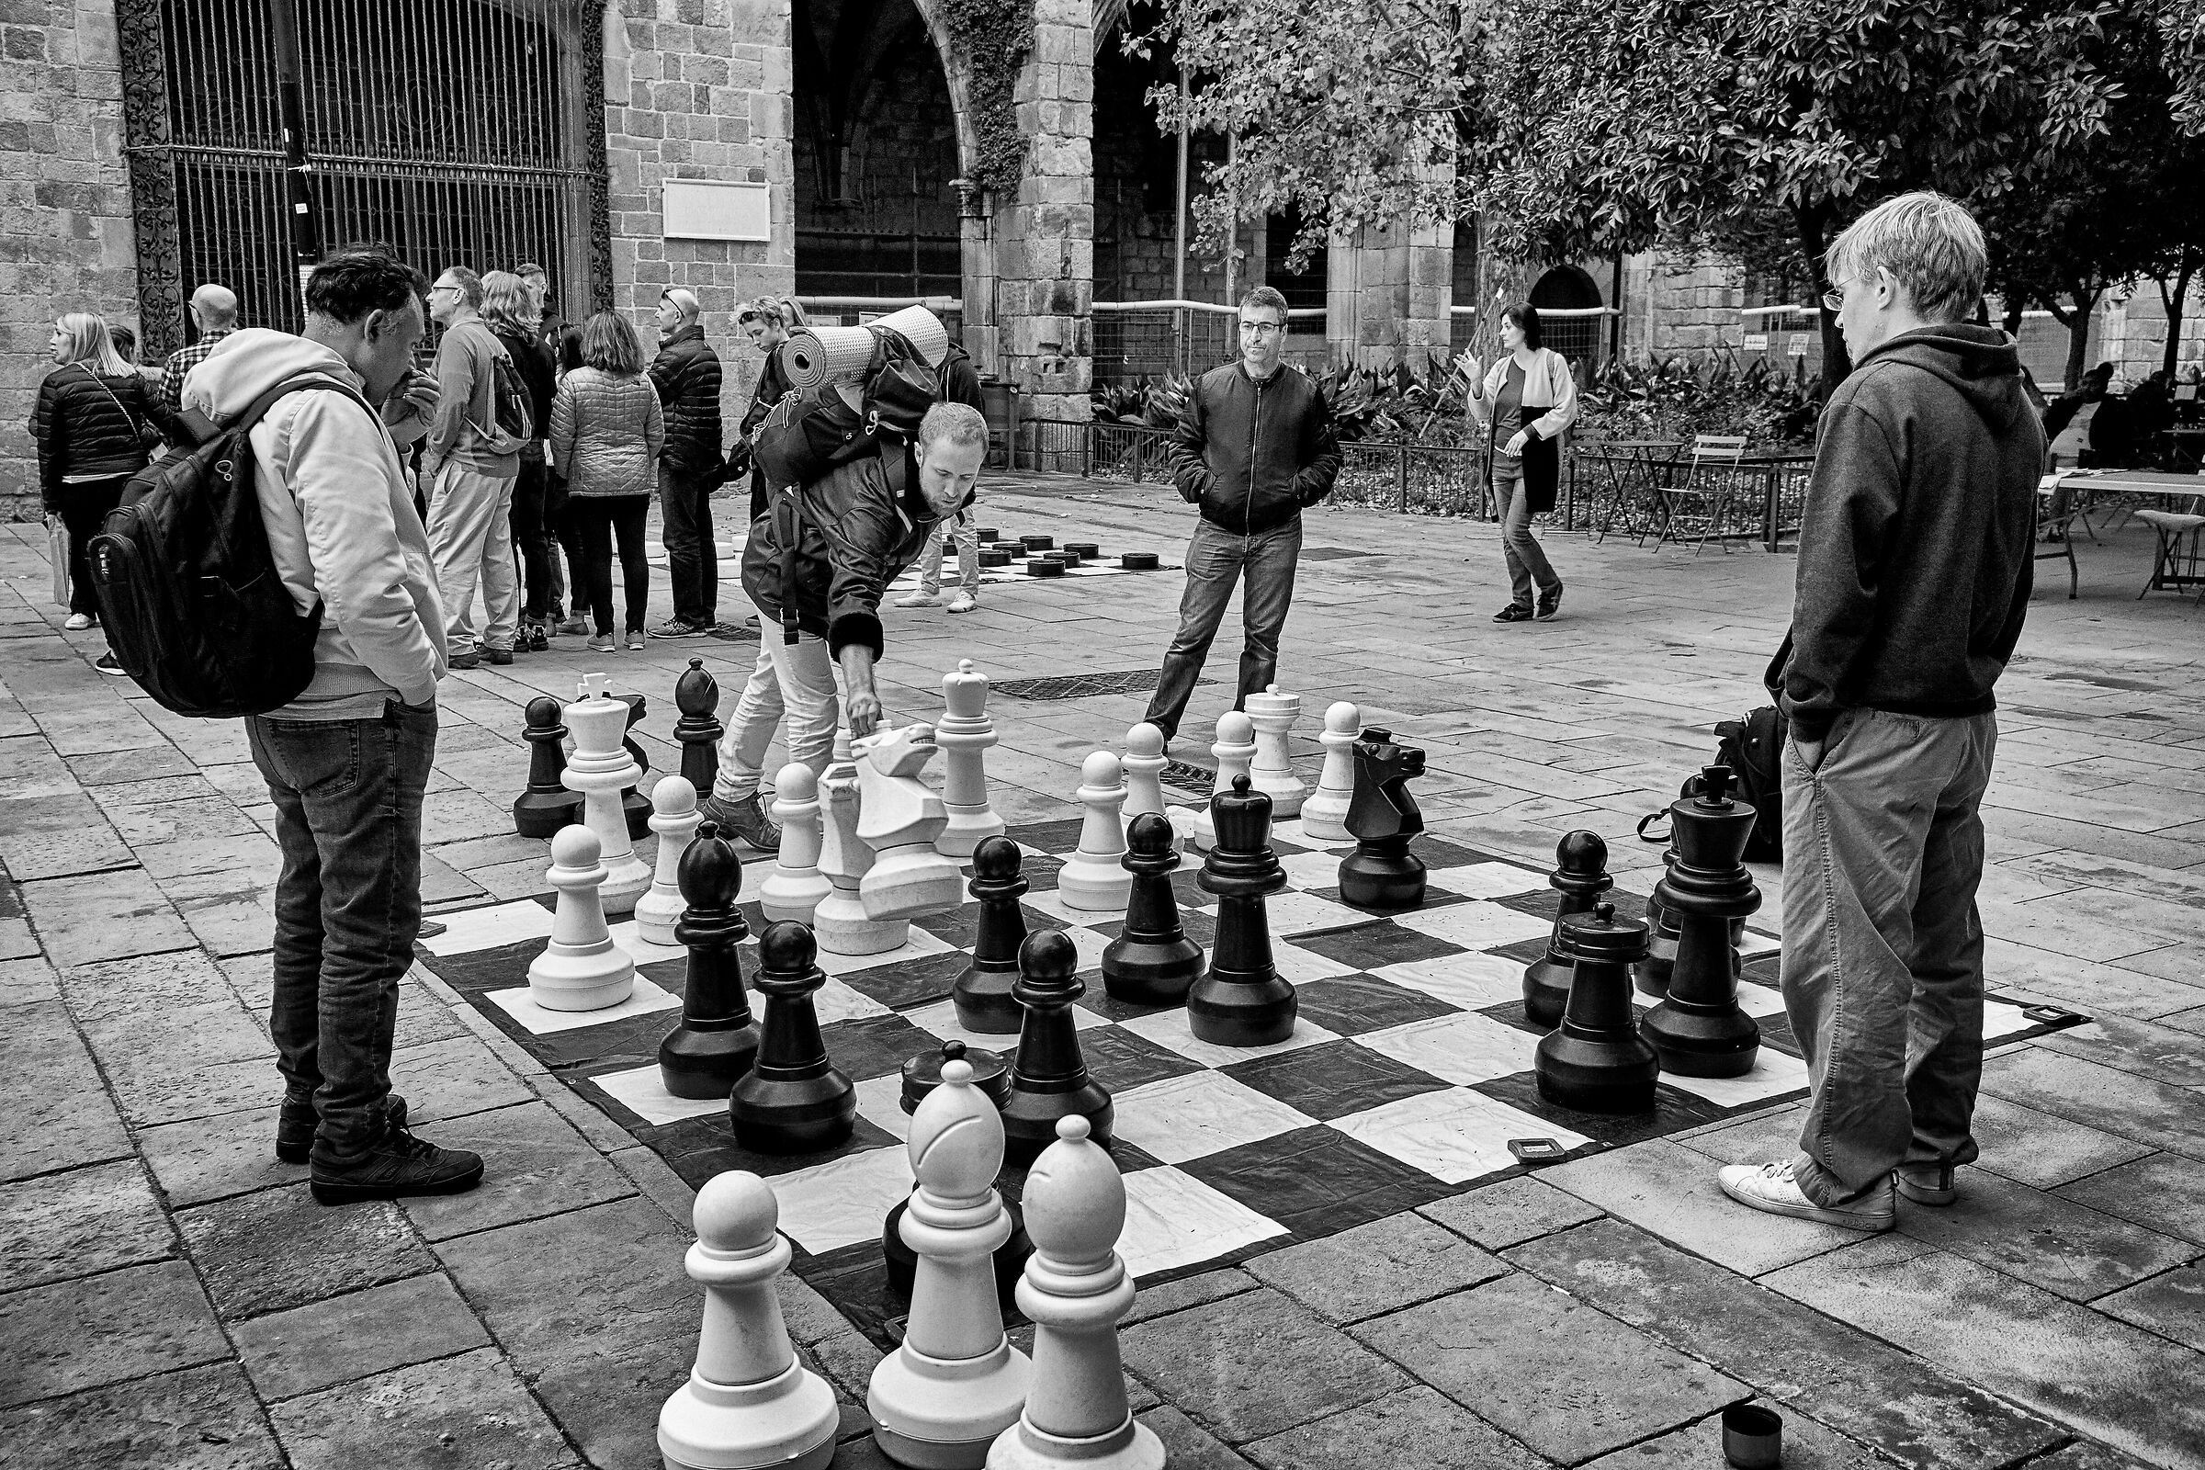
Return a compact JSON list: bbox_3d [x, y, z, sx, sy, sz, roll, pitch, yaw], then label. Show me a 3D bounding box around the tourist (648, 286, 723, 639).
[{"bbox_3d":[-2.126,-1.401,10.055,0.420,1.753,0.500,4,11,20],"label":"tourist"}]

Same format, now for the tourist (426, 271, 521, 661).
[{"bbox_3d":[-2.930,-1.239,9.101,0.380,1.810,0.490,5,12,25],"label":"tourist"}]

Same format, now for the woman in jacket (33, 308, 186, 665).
[{"bbox_3d":[-5.159,-1.337,10.059,0.660,1.624,0.420,-6,12,-30],"label":"woman in jacket"}]

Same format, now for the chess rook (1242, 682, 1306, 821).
[{"bbox_3d":[0.569,0.047,6.499,0.243,0.415,0.243,0,11,0],"label":"chess rook"}]

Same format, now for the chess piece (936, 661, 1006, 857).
[{"bbox_3d":[-0.425,0.062,6.074,0.249,0.586,0.249,0,10,0],"label":"chess piece"}]

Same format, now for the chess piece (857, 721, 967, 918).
[{"bbox_3d":[-0.501,0.207,4.850,0.250,0.480,0.243,-7,3,24],"label":"chess piece"}]

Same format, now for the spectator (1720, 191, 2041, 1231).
[{"bbox_3d":[1.333,-0.033,3.326,0.400,1.730,0.500,9,14,40],"label":"spectator"}]

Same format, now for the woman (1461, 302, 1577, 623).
[{"bbox_3d":[2.297,-1.489,10.706,0.430,1.690,0.500,-9,14,-39],"label":"woman"}]

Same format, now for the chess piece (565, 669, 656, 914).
[{"bbox_3d":[-1.366,0.151,5.356,0.247,0.640,0.247,0,11,0],"label":"chess piece"}]

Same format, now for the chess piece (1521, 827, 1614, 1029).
[{"bbox_3d":[1.089,0.428,4.481,0.242,0.432,0.242,0,10,0],"label":"chess piece"}]

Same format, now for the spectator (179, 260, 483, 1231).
[{"bbox_3d":[-1.370,-0.014,3.535,0.430,1.660,0.490,-8,13,-37],"label":"spectator"}]

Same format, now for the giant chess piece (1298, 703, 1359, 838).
[{"bbox_3d":[0.760,0.102,6.263,0.242,0.432,0.242,0,10,0],"label":"giant chess piece"}]

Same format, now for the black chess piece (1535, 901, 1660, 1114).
[{"bbox_3d":[1.009,0.526,3.954,0.245,0.412,0.245,0,11,0],"label":"black chess piece"}]

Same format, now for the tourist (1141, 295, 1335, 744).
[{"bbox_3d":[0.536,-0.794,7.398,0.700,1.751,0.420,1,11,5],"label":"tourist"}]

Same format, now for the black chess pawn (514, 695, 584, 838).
[{"bbox_3d":[-1.802,0.092,6.364,0.242,0.432,0.242,0,10,0],"label":"black chess pawn"}]

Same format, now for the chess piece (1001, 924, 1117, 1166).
[{"bbox_3d":[-0.101,0.572,3.716,0.242,0.432,0.242,0,10,0],"label":"chess piece"}]

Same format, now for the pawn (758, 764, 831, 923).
[{"bbox_3d":[-0.823,0.278,5.334,0.242,0.432,0.242,0,10,0],"label":"pawn"}]

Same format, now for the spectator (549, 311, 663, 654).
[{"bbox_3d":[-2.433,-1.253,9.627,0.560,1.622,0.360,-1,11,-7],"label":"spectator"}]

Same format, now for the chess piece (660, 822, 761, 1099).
[{"bbox_3d":[-0.792,0.443,3.987,0.237,0.546,0.237,0,11,0],"label":"chess piece"}]

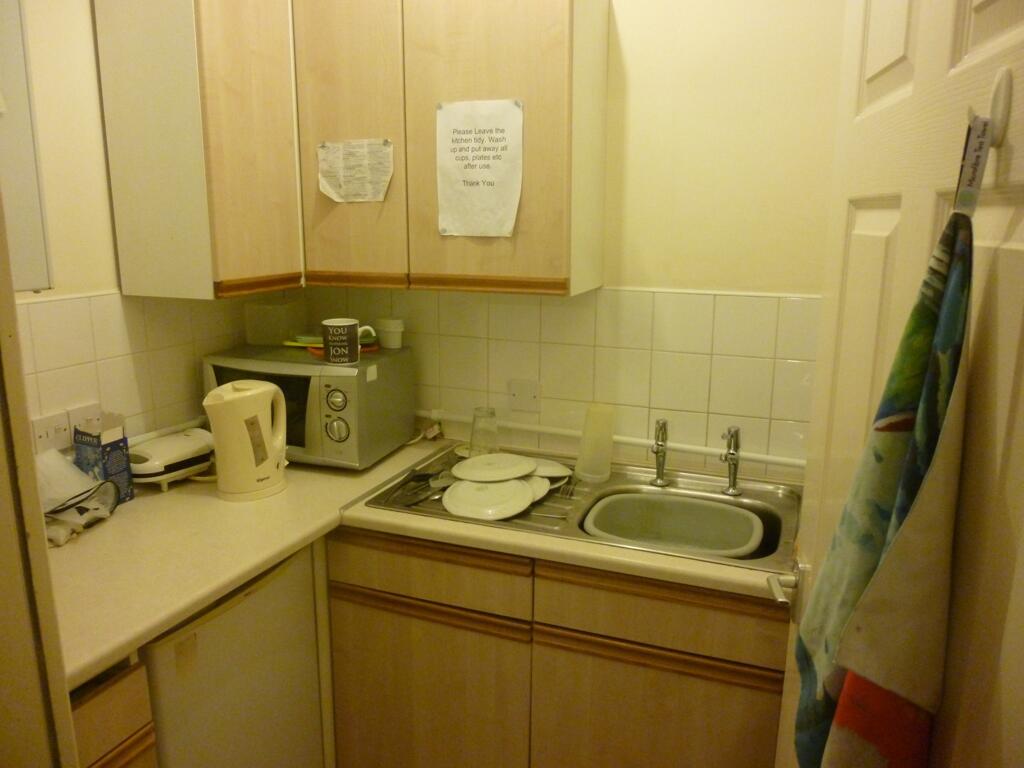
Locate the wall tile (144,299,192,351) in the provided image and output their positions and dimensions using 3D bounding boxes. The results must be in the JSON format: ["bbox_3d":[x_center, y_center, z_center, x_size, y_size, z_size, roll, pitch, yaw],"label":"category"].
[{"bbox_3d":[-0.877,-0.164,1.886,0.010,0.145,0.146,5,13,20],"label":"wall tile"}]

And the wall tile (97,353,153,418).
[{"bbox_3d":[-0.930,0.009,1.781,0.010,0.148,0.146,5,13,20],"label":"wall tile"}]

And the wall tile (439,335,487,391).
[{"bbox_3d":[-0.135,-0.057,2.101,0.149,0.149,0.010,5,12,20],"label":"wall tile"}]

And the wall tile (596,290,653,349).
[{"bbox_3d":[0.290,-0.166,1.912,0.148,0.148,0.010,5,13,20],"label":"wall tile"}]

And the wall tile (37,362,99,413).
[{"bbox_3d":[-0.993,0.038,1.669,0.010,0.148,0.148,5,13,20],"label":"wall tile"}]

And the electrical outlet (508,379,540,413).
[{"bbox_3d":[0.035,0.035,2.047,0.086,0.086,0.010,5,12,20],"label":"electrical outlet"}]

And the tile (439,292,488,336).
[{"bbox_3d":[-0.132,-0.205,2.070,0.149,0.149,0.010,5,12,20],"label":"tile"}]

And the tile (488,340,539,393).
[{"bbox_3d":[0.006,-0.044,2.045,0.148,0.148,0.010,5,13,20],"label":"tile"}]

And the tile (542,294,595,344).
[{"bbox_3d":[0.149,-0.178,1.963,0.148,0.148,0.010,5,13,20],"label":"tile"}]

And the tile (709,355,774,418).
[{"bbox_3d":[0.570,0.005,1.835,0.148,0.148,0.010,5,13,20],"label":"tile"}]

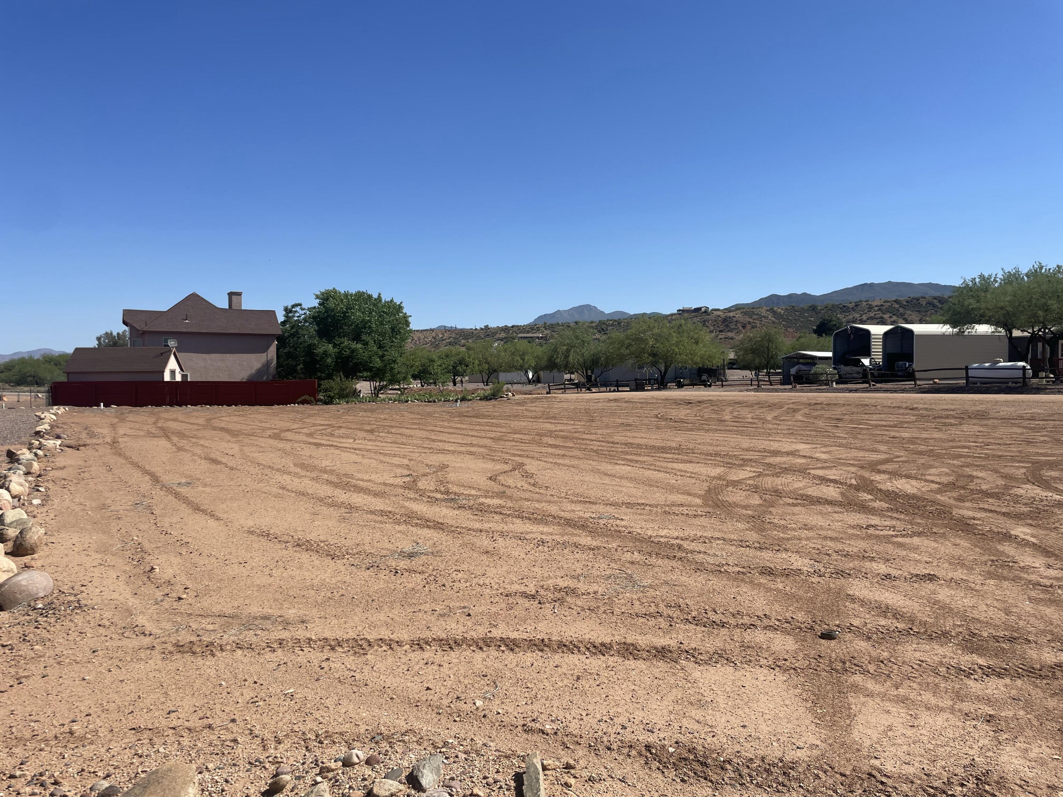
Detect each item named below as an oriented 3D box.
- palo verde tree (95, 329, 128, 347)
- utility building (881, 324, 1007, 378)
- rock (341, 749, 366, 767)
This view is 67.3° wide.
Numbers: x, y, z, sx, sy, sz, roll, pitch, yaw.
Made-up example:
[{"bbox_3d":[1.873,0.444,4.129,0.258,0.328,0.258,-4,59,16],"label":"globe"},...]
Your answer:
[{"bbox_3d":[-52.676,-5.040,102.000,6.200,7.600,6.000,0,1,0],"label":"palo verde tree"},{"bbox_3d":[35.085,-3.916,67.764,8.000,4.674,5.300,0,2,-3],"label":"utility building"},{"bbox_3d":[-0.696,1.405,3.120,0.092,0.052,0.065,0,2,-13],"label":"rock"}]

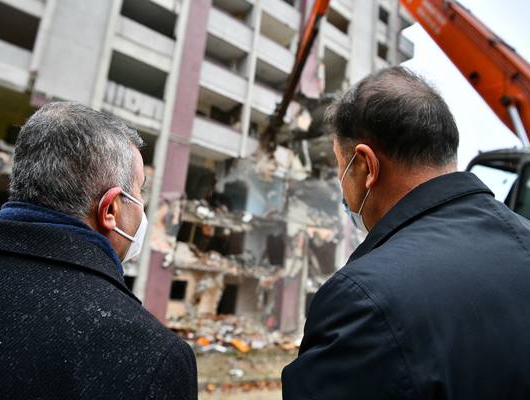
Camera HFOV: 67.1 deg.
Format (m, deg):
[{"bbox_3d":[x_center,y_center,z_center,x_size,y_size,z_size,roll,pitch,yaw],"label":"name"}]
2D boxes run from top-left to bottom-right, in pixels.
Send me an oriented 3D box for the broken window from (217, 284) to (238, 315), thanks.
[{"bbox_3d":[-1.810,4.801,19.302,0.980,1.380,0.200,14,-16,-34],"label":"broken window"}]

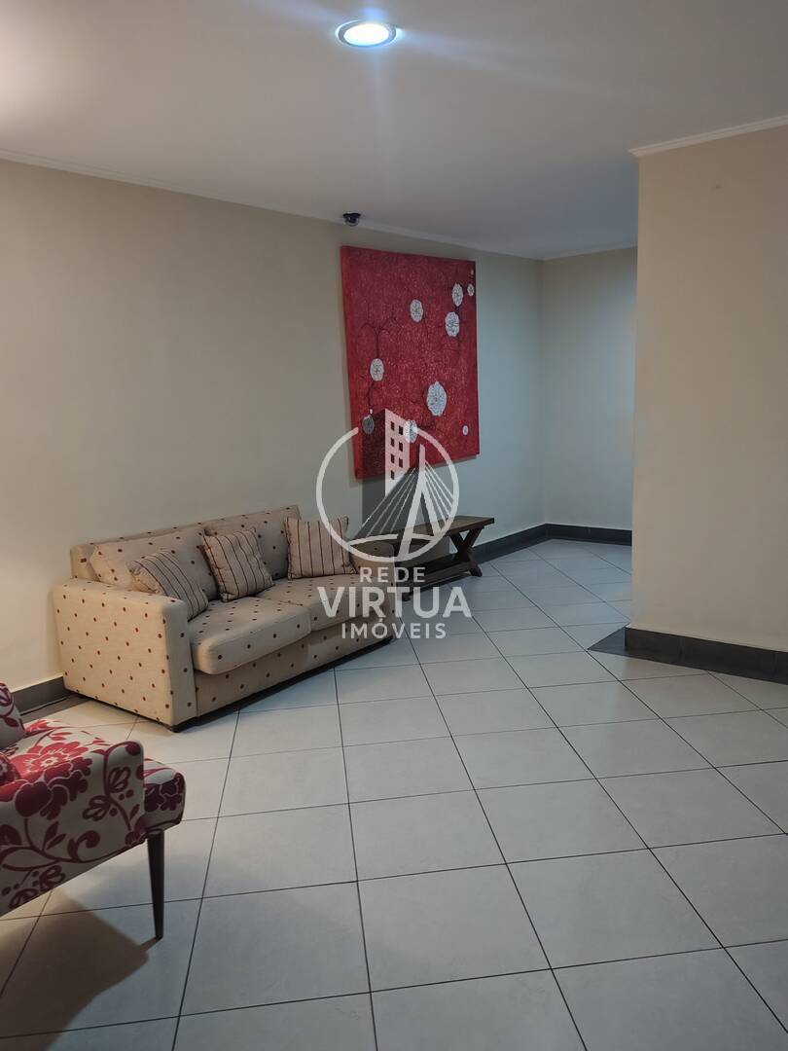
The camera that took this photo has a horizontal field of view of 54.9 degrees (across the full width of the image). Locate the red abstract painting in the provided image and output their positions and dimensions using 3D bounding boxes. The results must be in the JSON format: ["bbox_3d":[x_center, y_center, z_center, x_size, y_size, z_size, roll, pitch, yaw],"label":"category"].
[{"bbox_3d":[0.206,-1.248,5.829,0.049,1.586,1.528,7,15,41],"label":"red abstract painting"}]

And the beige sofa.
[{"bbox_3d":[-0.860,0.398,4.377,0.873,0.786,1.659,7,14,40],"label":"beige sofa"}]

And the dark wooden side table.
[{"bbox_3d":[0.280,0.249,5.872,0.335,0.446,1.276,7,14,41],"label":"dark wooden side table"}]

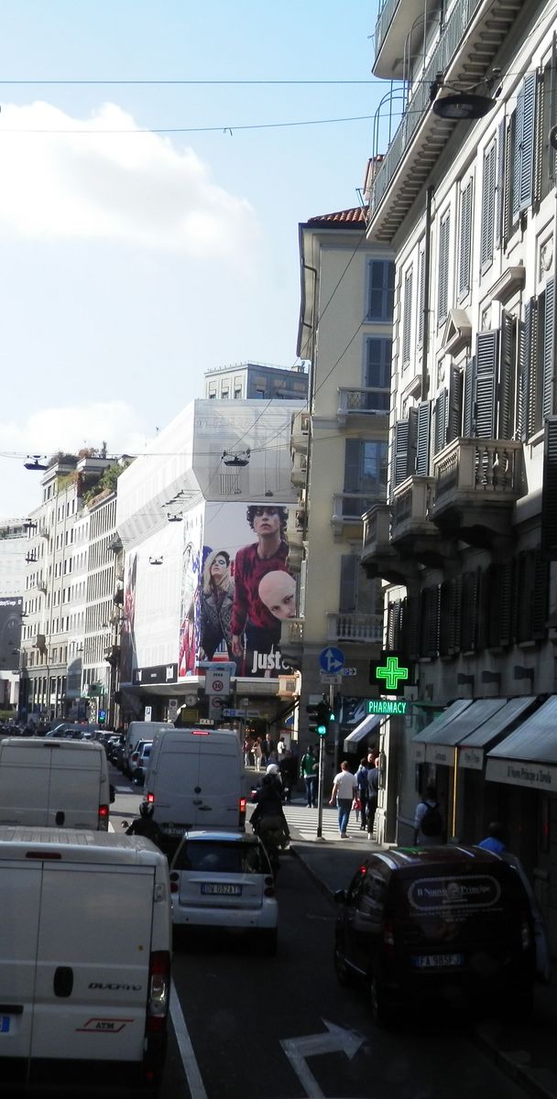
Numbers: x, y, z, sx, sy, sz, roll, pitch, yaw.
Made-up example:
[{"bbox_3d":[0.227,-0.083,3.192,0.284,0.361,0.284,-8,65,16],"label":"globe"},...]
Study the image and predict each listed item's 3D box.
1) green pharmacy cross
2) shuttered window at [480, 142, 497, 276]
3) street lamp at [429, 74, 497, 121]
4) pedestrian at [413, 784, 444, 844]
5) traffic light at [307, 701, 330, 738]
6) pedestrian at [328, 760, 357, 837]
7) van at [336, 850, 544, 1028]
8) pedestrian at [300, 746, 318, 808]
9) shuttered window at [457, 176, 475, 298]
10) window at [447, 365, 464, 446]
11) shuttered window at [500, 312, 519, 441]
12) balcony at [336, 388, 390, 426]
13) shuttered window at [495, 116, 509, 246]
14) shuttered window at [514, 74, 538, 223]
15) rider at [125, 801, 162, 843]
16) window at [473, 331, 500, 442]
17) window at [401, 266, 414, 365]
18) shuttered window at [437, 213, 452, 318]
[{"bbox_3d":[2.344,2.569,39.400,0.870,0.900,0.200,3,-5,-4],"label":"green pharmacy cross"},{"bbox_3d":[3.739,-6.040,33.848,0.160,2.300,1.050,3,-5,-4],"label":"shuttered window"},{"bbox_3d":[1.747,-4.257,18.000,0.620,0.370,0.620,2,-5,0],"label":"street lamp"},{"bbox_3d":[2.545,4.892,32.327,0.520,1.740,0.420,3,-5,-3],"label":"pedestrian"},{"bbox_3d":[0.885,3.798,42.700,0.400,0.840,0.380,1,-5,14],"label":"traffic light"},{"bbox_3d":[1.497,5.738,43.700,0.600,1.760,0.420,2,-5,-1],"label":"pedestrian"},{"bbox_3d":[1.650,4.210,21.518,1.700,1.710,3.950,-1,-4,-5],"label":"van"},{"bbox_3d":[0.968,6.859,57.500,0.550,1.810,0.380,2,-5,0],"label":"pedestrian"},{"bbox_3d":[3.256,-5.389,33.060,0.100,1.950,1.050,3,-5,-4],"label":"shuttered window"},{"bbox_3d":[3.345,-2.506,35.800,0.300,2.000,1.200,3,-5,-4],"label":"window"},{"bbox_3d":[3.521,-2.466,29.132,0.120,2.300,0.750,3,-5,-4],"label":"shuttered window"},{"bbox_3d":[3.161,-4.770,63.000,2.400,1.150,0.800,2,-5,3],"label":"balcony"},{"bbox_3d":[3.493,-5.752,29.812,0.070,1.950,0.600,3,-5,-4],"label":"shuttered window"},{"bbox_3d":[4.002,-6.510,31.198,0.200,2.150,1.350,3,-5,-4],"label":"shuttered window"},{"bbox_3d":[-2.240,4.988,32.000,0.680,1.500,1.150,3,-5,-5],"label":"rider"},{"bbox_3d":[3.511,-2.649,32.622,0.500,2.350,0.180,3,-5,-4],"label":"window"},{"bbox_3d":[2.956,-5.370,43.981,0.180,2.300,1.250,3,-5,-4],"label":"window"},{"bbox_3d":[3.366,-5.767,38.987,0.180,2.300,1.250,3,-5,-4],"label":"shuttered window"}]

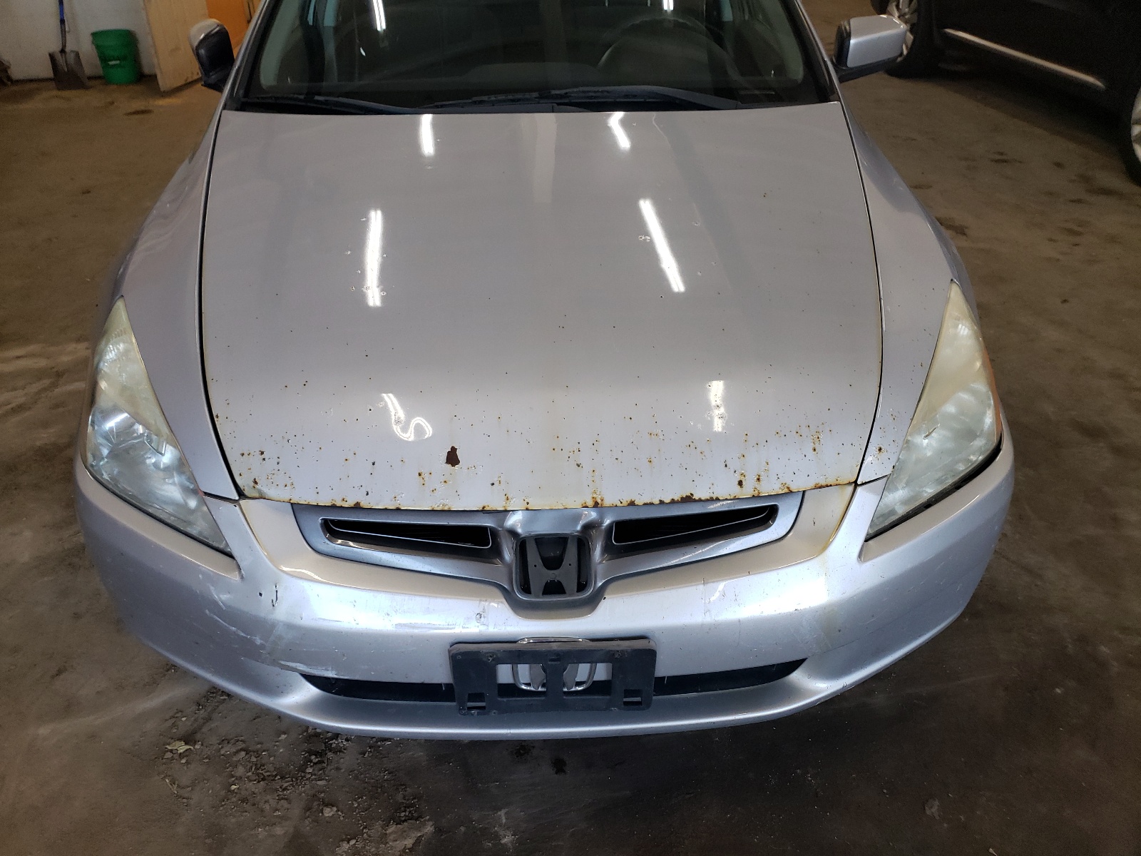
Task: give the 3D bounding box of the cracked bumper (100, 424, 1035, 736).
[{"bbox_3d":[-0.033,0.220,1.532,1.790,0.490,0.570,-2,34,-2],"label":"cracked bumper"}]

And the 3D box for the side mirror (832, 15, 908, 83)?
[{"bbox_3d":[0.824,-1.070,2.401,0.205,0.170,0.130,-8,34,-12],"label":"side mirror"}]

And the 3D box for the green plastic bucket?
[{"bbox_3d":[-3.652,-2.986,6.898,0.310,0.370,0.310,-2,34,-2],"label":"green plastic bucket"}]

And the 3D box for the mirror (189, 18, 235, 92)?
[{"bbox_3d":[-0.976,-1.038,2.367,0.130,0.170,0.200,-16,36,-22],"label":"mirror"}]

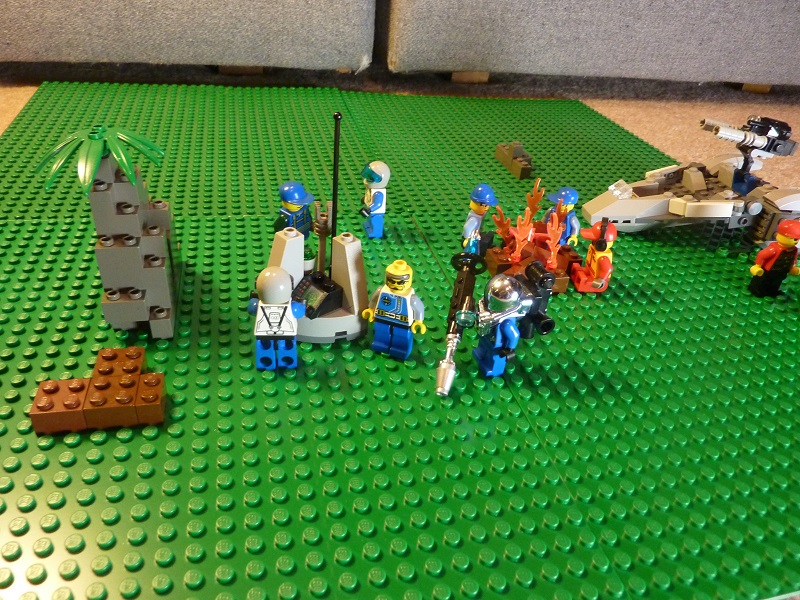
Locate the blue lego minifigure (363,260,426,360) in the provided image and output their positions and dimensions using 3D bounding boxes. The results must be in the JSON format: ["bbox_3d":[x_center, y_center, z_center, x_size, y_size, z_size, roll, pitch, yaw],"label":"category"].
[{"bbox_3d":[-0.001,0.003,0.232,0.025,0.041,0.013,15,34,12],"label":"blue lego minifigure"}]

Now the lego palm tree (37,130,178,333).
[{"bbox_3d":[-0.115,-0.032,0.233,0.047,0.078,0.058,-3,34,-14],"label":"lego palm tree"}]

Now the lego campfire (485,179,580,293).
[{"bbox_3d":[0.072,-0.034,0.299,0.050,0.043,0.049,-3,34,-14],"label":"lego campfire"}]

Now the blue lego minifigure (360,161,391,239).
[{"bbox_3d":[-0.015,-0.057,0.320,0.016,0.043,0.022,-2,34,-12],"label":"blue lego minifigure"}]

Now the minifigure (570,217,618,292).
[{"bbox_3d":[0.099,-0.023,0.293,0.020,0.036,0.021,5,33,-3],"label":"minifigure"}]

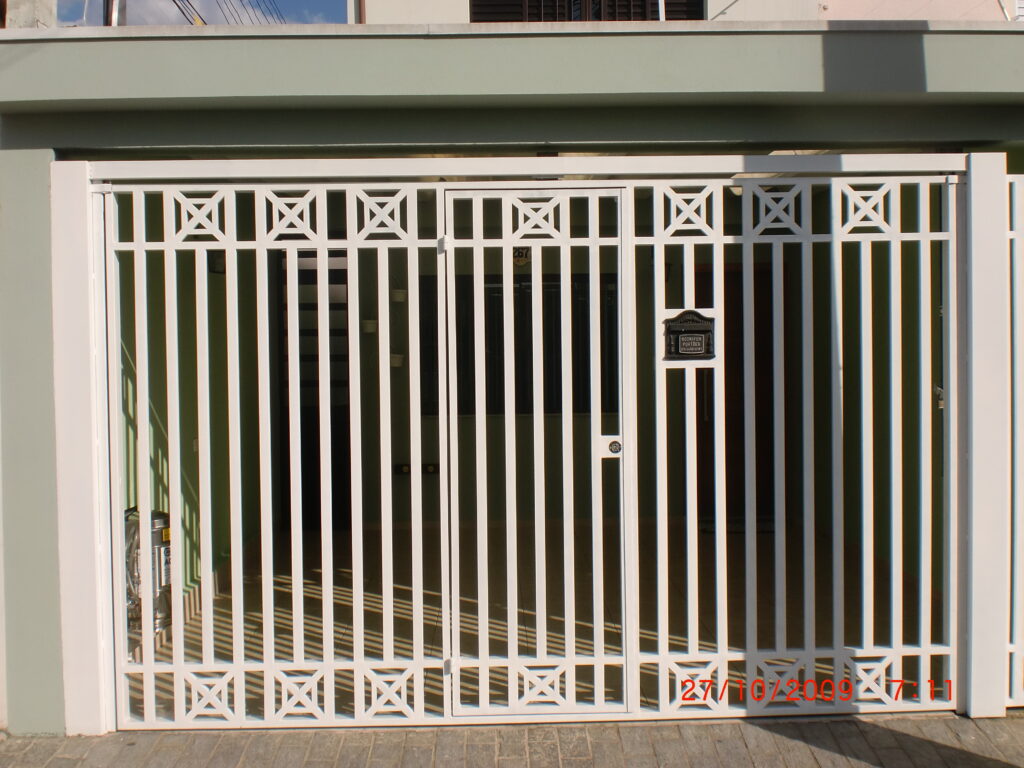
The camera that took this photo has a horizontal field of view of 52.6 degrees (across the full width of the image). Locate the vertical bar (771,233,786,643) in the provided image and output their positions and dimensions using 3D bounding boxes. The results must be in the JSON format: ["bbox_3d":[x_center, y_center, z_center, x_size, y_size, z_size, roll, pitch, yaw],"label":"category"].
[{"bbox_3d":[1.112,0.260,4.322,0.041,1.709,0.027,-1,1,-2],"label":"vertical bar"}]

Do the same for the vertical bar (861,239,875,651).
[{"bbox_3d":[1.481,0.256,4.332,0.041,1.713,0.027,-1,1,-2],"label":"vertical bar"}]

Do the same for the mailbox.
[{"bbox_3d":[0.731,-0.201,4.323,0.205,0.206,0.110,-1,1,-2],"label":"mailbox"}]

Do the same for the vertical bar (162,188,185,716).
[{"bbox_3d":[-1.386,0.312,4.256,0.041,2.185,0.027,-1,1,-2],"label":"vertical bar"}]

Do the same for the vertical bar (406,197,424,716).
[{"bbox_3d":[-0.399,0.299,4.283,0.041,2.194,0.027,-1,1,-2],"label":"vertical bar"}]

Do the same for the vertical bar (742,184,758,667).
[{"bbox_3d":[0.988,0.230,4.318,0.041,2.103,0.027,-1,1,-2],"label":"vertical bar"}]

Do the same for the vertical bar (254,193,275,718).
[{"bbox_3d":[-1.016,0.302,4.266,0.041,2.185,0.027,-1,1,-2],"label":"vertical bar"}]

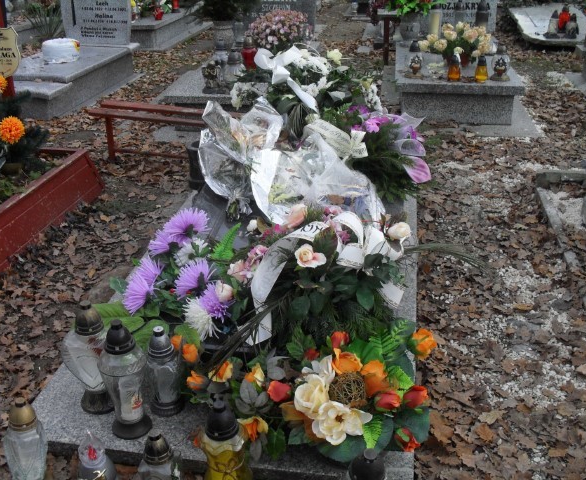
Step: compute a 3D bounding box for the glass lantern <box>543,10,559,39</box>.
[{"bbox_3d":[2.529,-2.103,6.331,0.140,0.250,0.140,0,27,0],"label":"glass lantern"}]

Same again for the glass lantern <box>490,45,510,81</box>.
[{"bbox_3d":[1.538,-1.305,4.742,0.135,0.234,0.135,4,27,9],"label":"glass lantern"}]

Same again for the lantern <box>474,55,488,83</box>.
[{"bbox_3d":[1.201,-1.092,4.145,0.085,0.180,0.085,0,27,0],"label":"lantern"}]

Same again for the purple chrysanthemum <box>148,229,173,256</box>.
[{"bbox_3d":[-0.466,0.009,2.274,0.080,0.095,0.100,-9,28,-18],"label":"purple chrysanthemum"}]

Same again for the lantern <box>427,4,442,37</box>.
[{"bbox_3d":[1.407,-2.147,6.341,0.117,0.314,0.117,4,27,9],"label":"lantern"}]

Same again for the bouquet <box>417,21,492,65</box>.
[{"bbox_3d":[1.131,-1.362,4.532,0.460,0.270,0.340,0,27,0],"label":"bouquet"}]

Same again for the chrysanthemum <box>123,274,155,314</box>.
[{"bbox_3d":[-0.480,0.170,2.023,0.085,0.120,0.110,-9,28,-18],"label":"chrysanthemum"}]

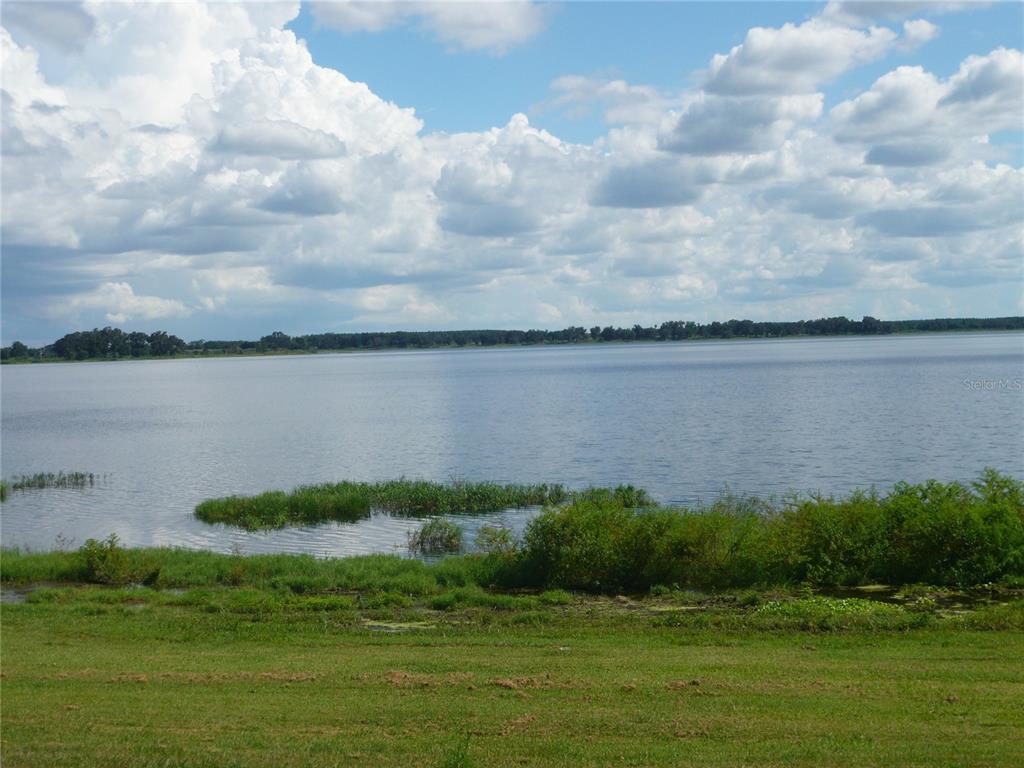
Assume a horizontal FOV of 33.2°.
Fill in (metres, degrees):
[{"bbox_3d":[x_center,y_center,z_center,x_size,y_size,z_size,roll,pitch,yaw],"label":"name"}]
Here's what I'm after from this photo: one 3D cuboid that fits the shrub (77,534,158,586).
[{"bbox_3d":[-7.128,3.189,31.000,1.420,0.820,1.200,-2,1,-13],"label":"shrub"}]

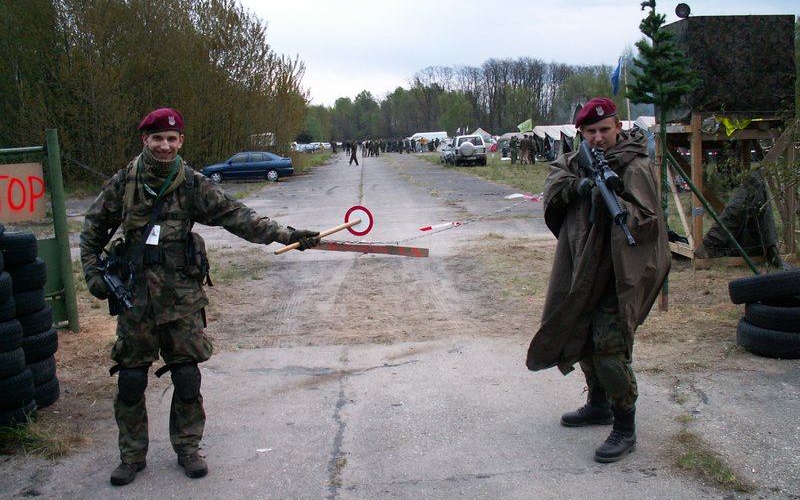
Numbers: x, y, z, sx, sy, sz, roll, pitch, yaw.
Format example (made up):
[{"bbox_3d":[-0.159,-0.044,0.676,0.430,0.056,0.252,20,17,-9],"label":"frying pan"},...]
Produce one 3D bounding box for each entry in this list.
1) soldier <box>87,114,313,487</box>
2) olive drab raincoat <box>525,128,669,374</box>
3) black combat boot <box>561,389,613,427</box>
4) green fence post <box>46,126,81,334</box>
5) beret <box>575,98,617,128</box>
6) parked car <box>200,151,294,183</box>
[{"bbox_3d":[-0.975,0.220,3.991,1.130,1.830,0.550,-3,8,-9],"label":"soldier"},{"bbox_3d":[1.063,0.002,4.290,0.730,1.250,0.550,2,8,21],"label":"olive drab raincoat"},{"bbox_3d":[1.096,0.888,4.676,0.305,0.220,0.115,-3,8,-8],"label":"black combat boot"},{"bbox_3d":[-3.015,-0.165,7.260,0.105,1.817,0.105,-5,8,-11],"label":"green fence post"},{"bbox_3d":[1.014,-0.702,4.196,0.215,0.145,0.250,1,8,18],"label":"beret"},{"bbox_3d":[-6.938,-3.785,36.800,4.150,1.410,1.660,-2,8,-5],"label":"parked car"}]

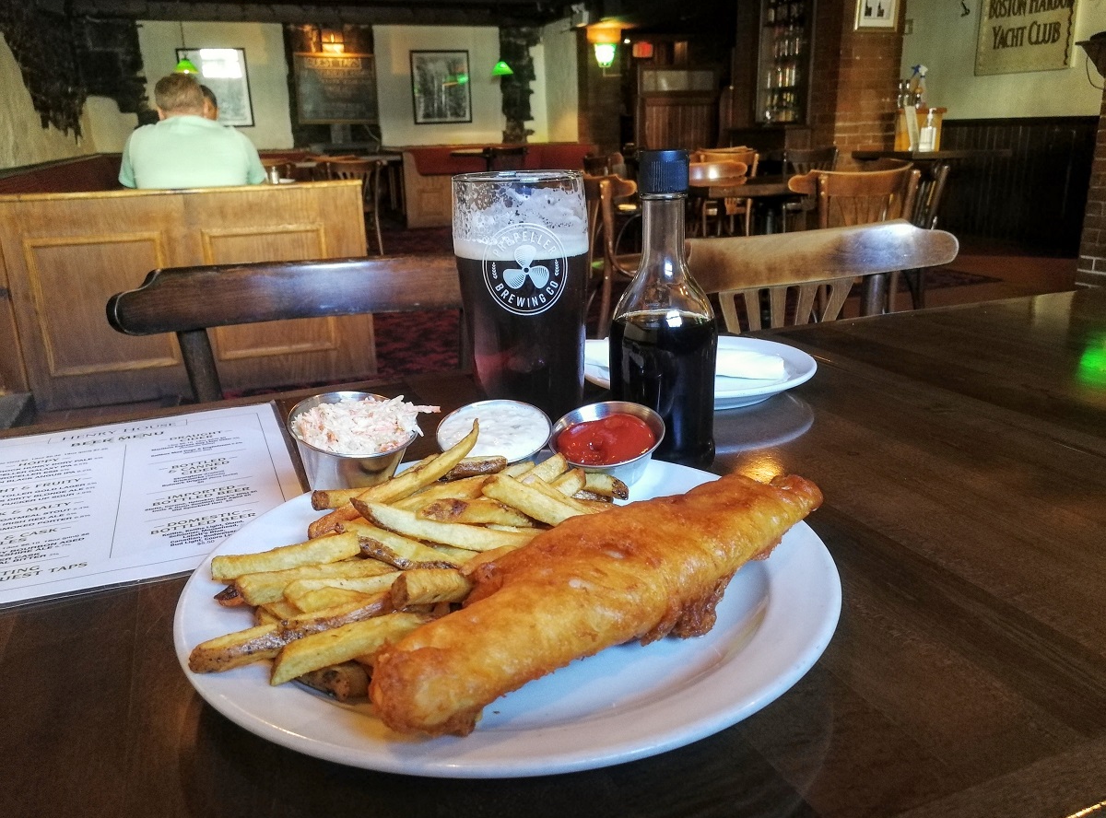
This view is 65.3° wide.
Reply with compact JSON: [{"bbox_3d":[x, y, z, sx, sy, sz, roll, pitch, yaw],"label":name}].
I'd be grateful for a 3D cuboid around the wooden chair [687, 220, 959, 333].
[{"bbox_3d":[0.383,0.240,0.986,0.450,0.836,0.510,-9,19,-22],"label":"wooden chair"}]

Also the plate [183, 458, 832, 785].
[{"bbox_3d":[-0.018,0.075,0.382,0.275,0.025,0.275,-2,17,0],"label":"plate"}]

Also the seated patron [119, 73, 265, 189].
[{"bbox_3d":[-1.518,-0.804,3.793,0.580,1.240,0.750,-7,18,-18],"label":"seated patron"}]

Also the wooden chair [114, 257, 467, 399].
[{"bbox_3d":[-0.197,0.300,0.872,0.500,0.840,0.520,-5,18,-11],"label":"wooden chair"}]

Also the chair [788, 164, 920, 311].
[{"bbox_3d":[0.834,-0.367,2.894,0.500,0.840,0.520,-11,20,-28],"label":"chair"}]

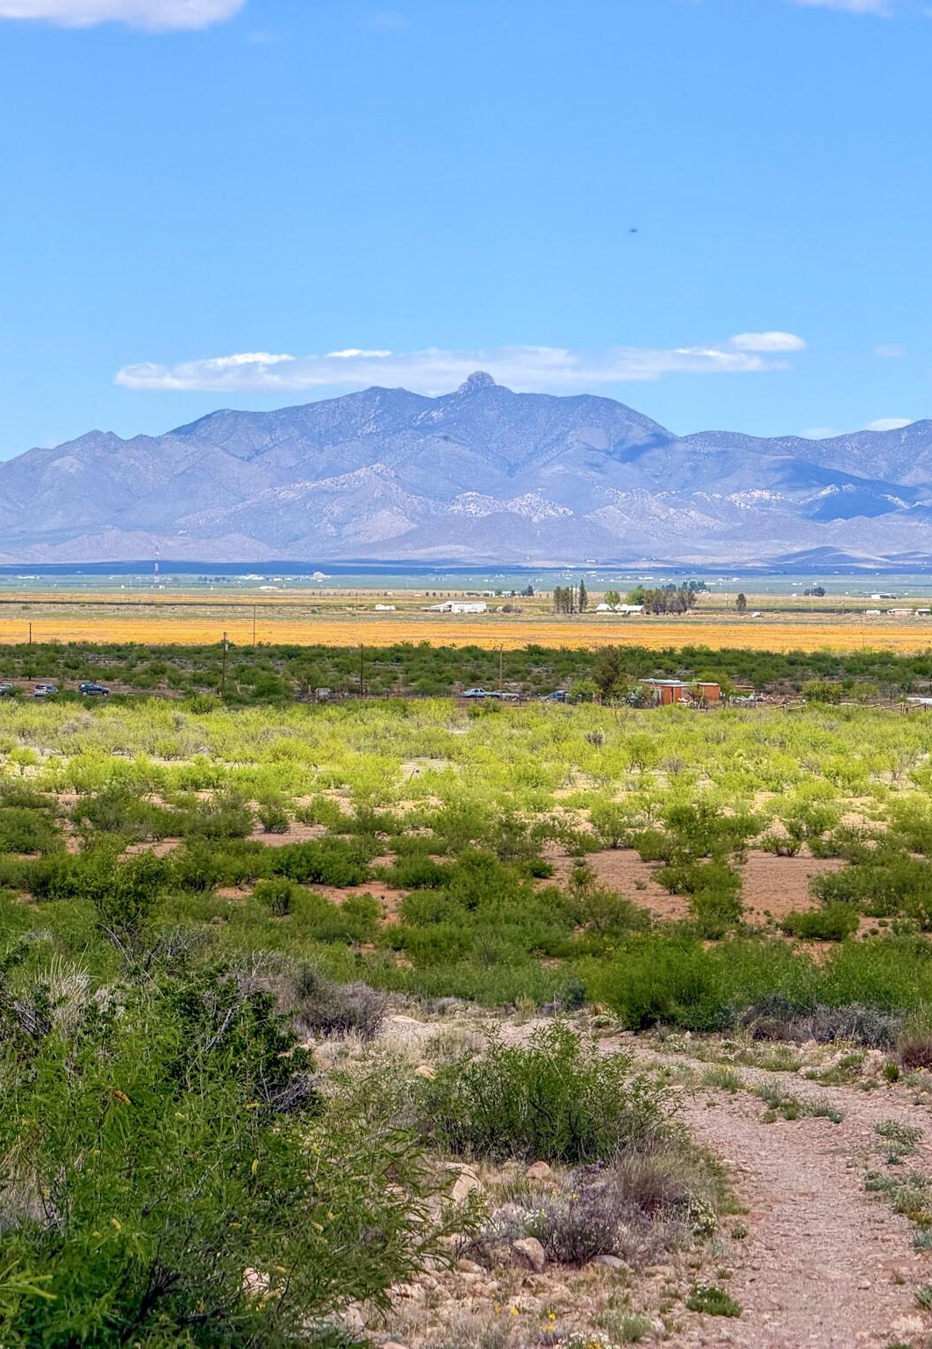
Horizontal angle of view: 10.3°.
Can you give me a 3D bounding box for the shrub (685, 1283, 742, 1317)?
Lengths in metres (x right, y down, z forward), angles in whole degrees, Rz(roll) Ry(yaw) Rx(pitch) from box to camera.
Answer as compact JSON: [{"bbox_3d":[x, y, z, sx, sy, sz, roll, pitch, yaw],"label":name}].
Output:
[{"bbox_3d":[1.241,3.125,26.000,0.280,0.140,0.260,0,1,0],"label":"shrub"}]

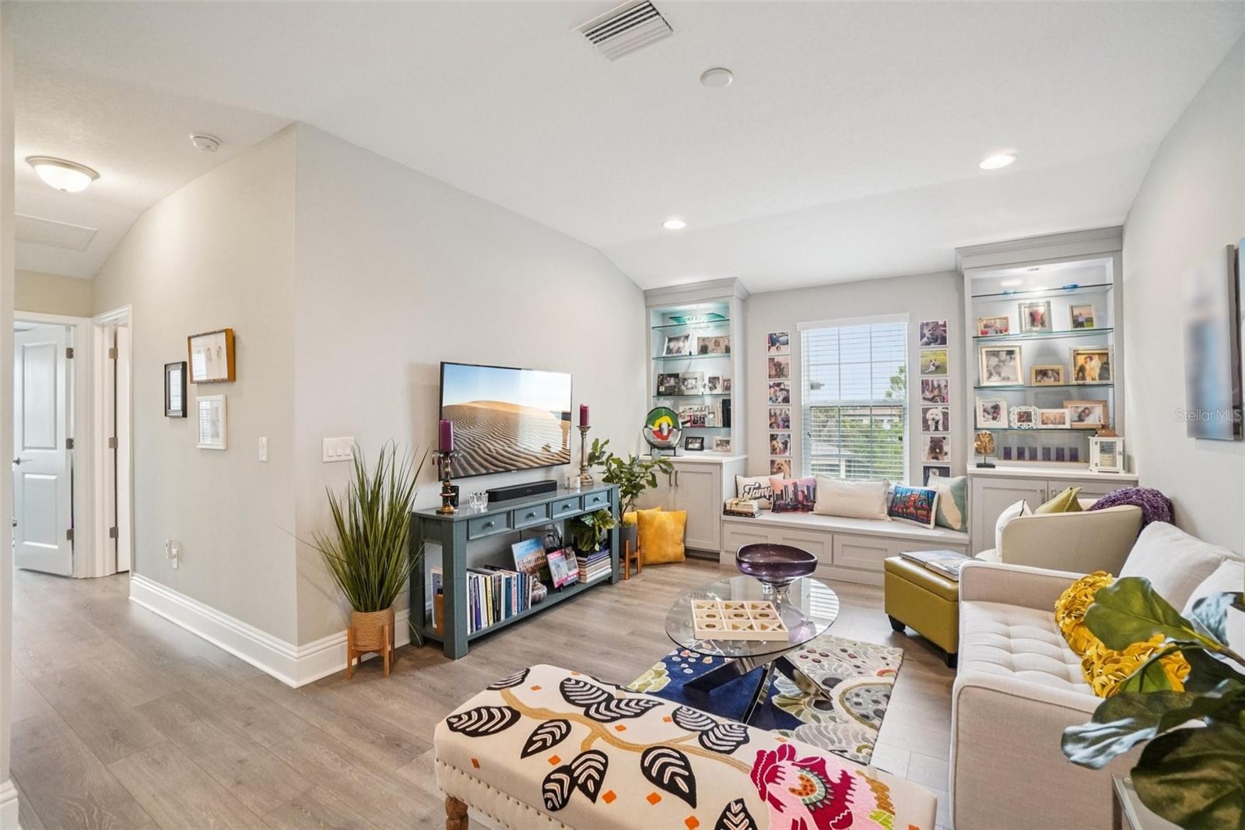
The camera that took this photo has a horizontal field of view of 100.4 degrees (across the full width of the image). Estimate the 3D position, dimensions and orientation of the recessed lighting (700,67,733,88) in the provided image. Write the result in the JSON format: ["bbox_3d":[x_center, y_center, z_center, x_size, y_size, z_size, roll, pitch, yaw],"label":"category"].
[{"bbox_3d":[0.393,-1.397,2.175,0.138,0.030,0.138,0,0,0],"label":"recessed lighting"}]

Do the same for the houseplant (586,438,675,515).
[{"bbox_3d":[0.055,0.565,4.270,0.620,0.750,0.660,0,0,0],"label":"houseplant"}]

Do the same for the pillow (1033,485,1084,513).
[{"bbox_3d":[2.333,0.586,2.873,0.150,0.440,0.440,42,21,26],"label":"pillow"}]

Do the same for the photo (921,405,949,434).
[{"bbox_3d":[2.557,0.040,4.230,0.215,0.215,0.022,0,0,33],"label":"photo"}]

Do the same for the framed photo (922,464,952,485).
[{"bbox_3d":[2.596,0.525,4.274,0.210,0.215,0.020,0,0,32],"label":"framed photo"}]

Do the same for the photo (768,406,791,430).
[{"bbox_3d":[1.493,0.030,4.921,0.215,0.215,0.022,0,0,33],"label":"photo"}]

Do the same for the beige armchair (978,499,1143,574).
[{"bbox_3d":[2.490,0.850,2.890,0.740,0.810,0.750,0,0,-36],"label":"beige armchair"}]

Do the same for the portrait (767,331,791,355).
[{"bbox_3d":[1.483,-0.676,4.926,0.215,0.215,0.022,0,0,33],"label":"portrait"}]

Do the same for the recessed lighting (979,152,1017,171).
[{"bbox_3d":[2.091,-1.401,2.886,0.178,0.022,0.178,0,0,32],"label":"recessed lighting"}]

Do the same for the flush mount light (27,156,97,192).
[{"bbox_3d":[-3.159,-1.333,2.934,0.285,0.120,0.285,0,0,32],"label":"flush mount light"}]

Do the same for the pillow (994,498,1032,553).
[{"bbox_3d":[2.241,0.654,2.939,0.160,0.400,0.420,21,11,30],"label":"pillow"}]

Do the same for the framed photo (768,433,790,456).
[{"bbox_3d":[1.518,0.283,5.008,0.210,0.212,0.022,0,0,32],"label":"framed photo"}]

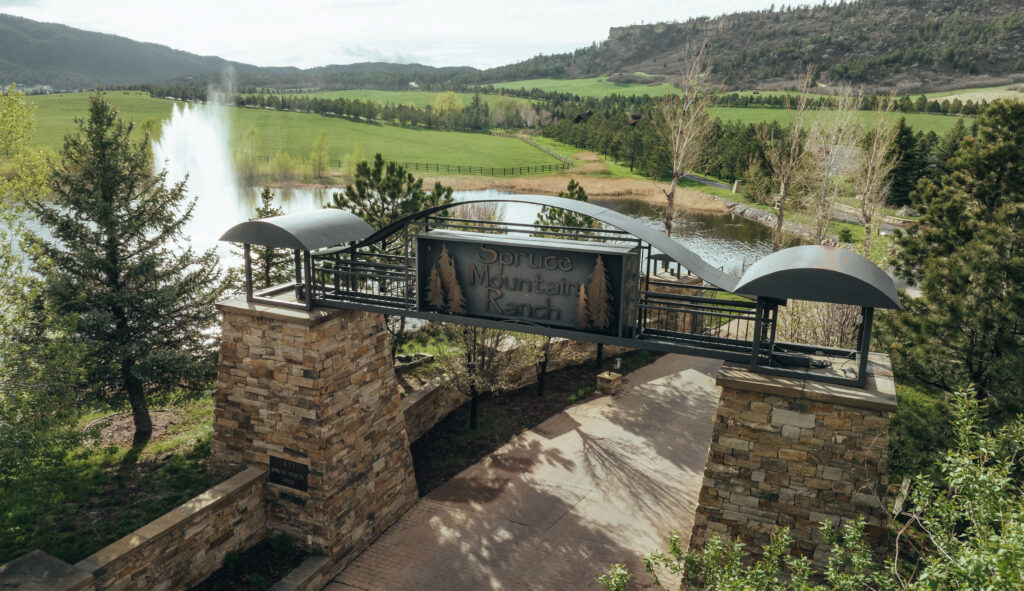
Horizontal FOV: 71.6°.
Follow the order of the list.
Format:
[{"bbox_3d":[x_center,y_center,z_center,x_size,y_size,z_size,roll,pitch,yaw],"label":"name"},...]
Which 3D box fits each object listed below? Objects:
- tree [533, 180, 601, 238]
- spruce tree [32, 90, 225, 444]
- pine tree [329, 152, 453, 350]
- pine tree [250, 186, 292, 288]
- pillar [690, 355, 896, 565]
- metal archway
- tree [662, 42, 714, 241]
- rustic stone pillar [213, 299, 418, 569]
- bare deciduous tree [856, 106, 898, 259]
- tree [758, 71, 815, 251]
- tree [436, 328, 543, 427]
[{"bbox_3d":[2.254,-1.789,28.315,2.900,5.549,2.900,7,16,22],"label":"tree"},{"bbox_3d":[-8.108,-0.405,15.081,4.300,7.444,4.300,7,16,22],"label":"spruce tree"},{"bbox_3d":[-3.662,-1.063,21.043,3.600,6.126,3.600,0,14,0],"label":"pine tree"},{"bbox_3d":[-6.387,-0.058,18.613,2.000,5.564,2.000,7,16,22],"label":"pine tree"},{"bbox_3d":[4.172,3.272,10.686,3.087,4.697,2.999,7,16,22],"label":"pillar"},{"bbox_3d":[0.139,-0.530,11.596,10.894,2.156,1.981,7,16,22],"label":"metal archway"},{"bbox_3d":[8.543,-5.978,34.541,2.800,11.815,2.800,7,16,22],"label":"tree"},{"bbox_3d":[-4.001,2.337,14.086,3.087,4.697,2.999,7,16,22],"label":"rustic stone pillar"},{"bbox_3d":[19.478,-5.779,37.919,2.500,8.752,2.500,7,16,22],"label":"bare deciduous tree"},{"bbox_3d":[13.818,-5.853,35.721,2.800,10.359,2.800,7,16,22],"label":"tree"},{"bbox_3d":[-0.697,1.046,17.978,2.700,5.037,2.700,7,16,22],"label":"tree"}]

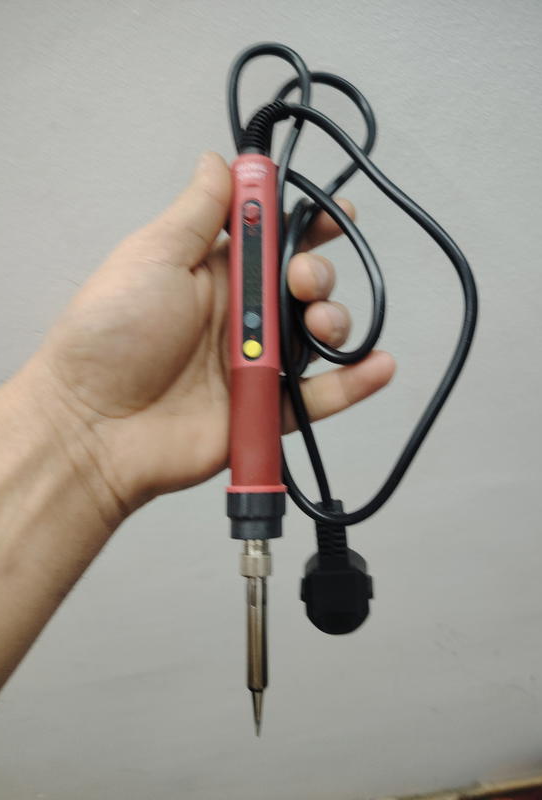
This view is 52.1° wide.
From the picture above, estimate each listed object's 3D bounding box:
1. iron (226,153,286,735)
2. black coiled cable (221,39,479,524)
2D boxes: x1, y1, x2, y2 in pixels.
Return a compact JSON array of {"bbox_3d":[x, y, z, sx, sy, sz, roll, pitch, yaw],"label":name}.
[{"bbox_3d":[-0.006,0.010,0.217,0.024,0.227,0.024,-1,-7,3],"label":"iron"},{"bbox_3d":[0.028,-0.060,0.262,0.106,0.235,0.105,0,-7,0],"label":"black coiled cable"}]

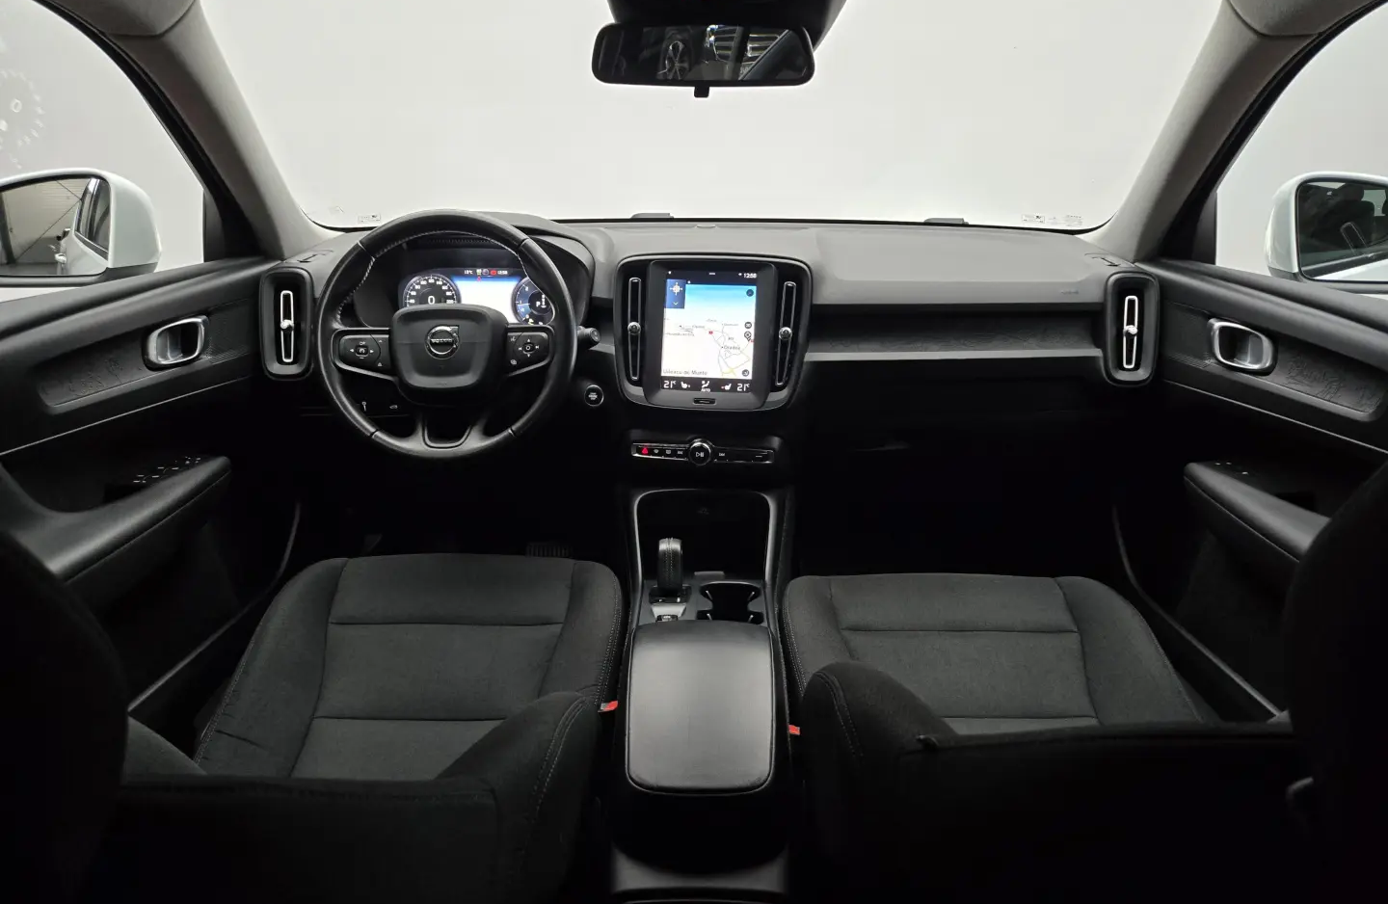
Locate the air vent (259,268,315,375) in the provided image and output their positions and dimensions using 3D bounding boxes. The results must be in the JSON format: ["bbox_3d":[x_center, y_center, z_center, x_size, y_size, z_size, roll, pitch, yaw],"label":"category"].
[{"bbox_3d":[-0.625,-0.200,1.420,0.065,0.164,0.045,0,9,-1],"label":"air vent"}]

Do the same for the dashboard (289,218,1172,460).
[{"bbox_3d":[0.022,-0.215,1.607,1.370,0.340,0.430,1,19,1],"label":"dashboard"}]

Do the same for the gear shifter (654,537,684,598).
[{"bbox_3d":[-0.034,0.159,1.270,0.038,0.078,0.050,1,11,1],"label":"gear shifter"}]

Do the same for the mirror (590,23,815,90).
[{"bbox_3d":[0.011,-0.454,1.060,0.250,0.070,0.050,6,24,15],"label":"mirror"}]

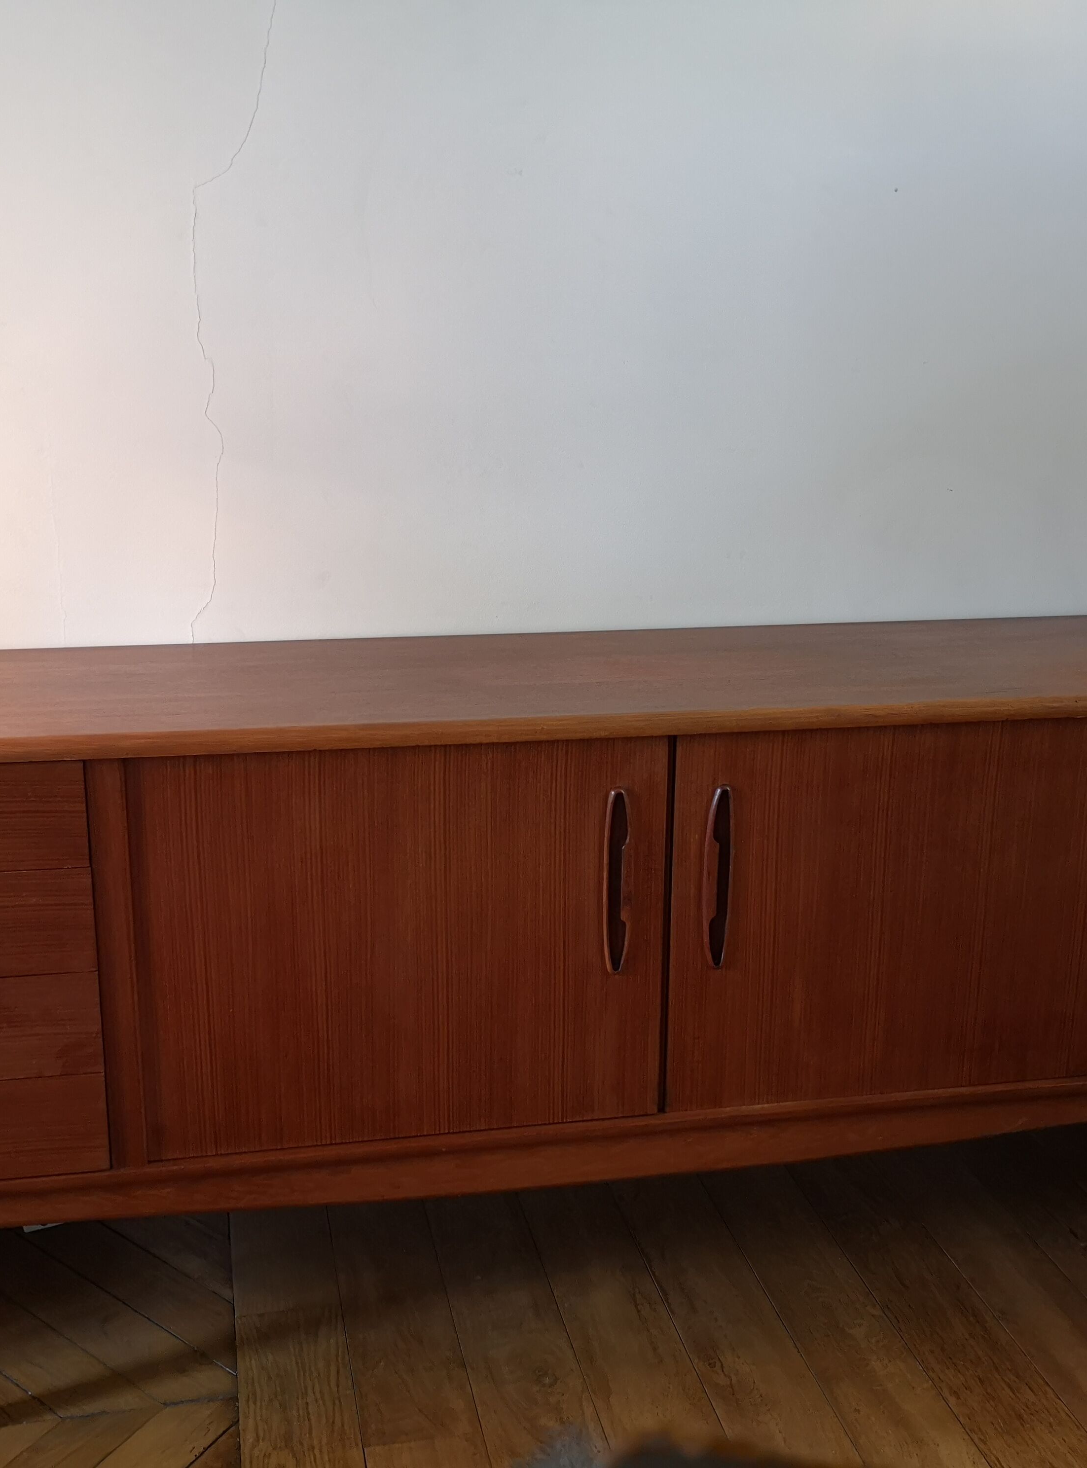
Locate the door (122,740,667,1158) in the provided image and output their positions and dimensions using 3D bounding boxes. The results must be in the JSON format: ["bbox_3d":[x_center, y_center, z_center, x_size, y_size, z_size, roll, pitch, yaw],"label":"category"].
[{"bbox_3d":[-0.146,0.227,1.651,0.561,0.451,0.024,-2,15,-11],"label":"door"}]

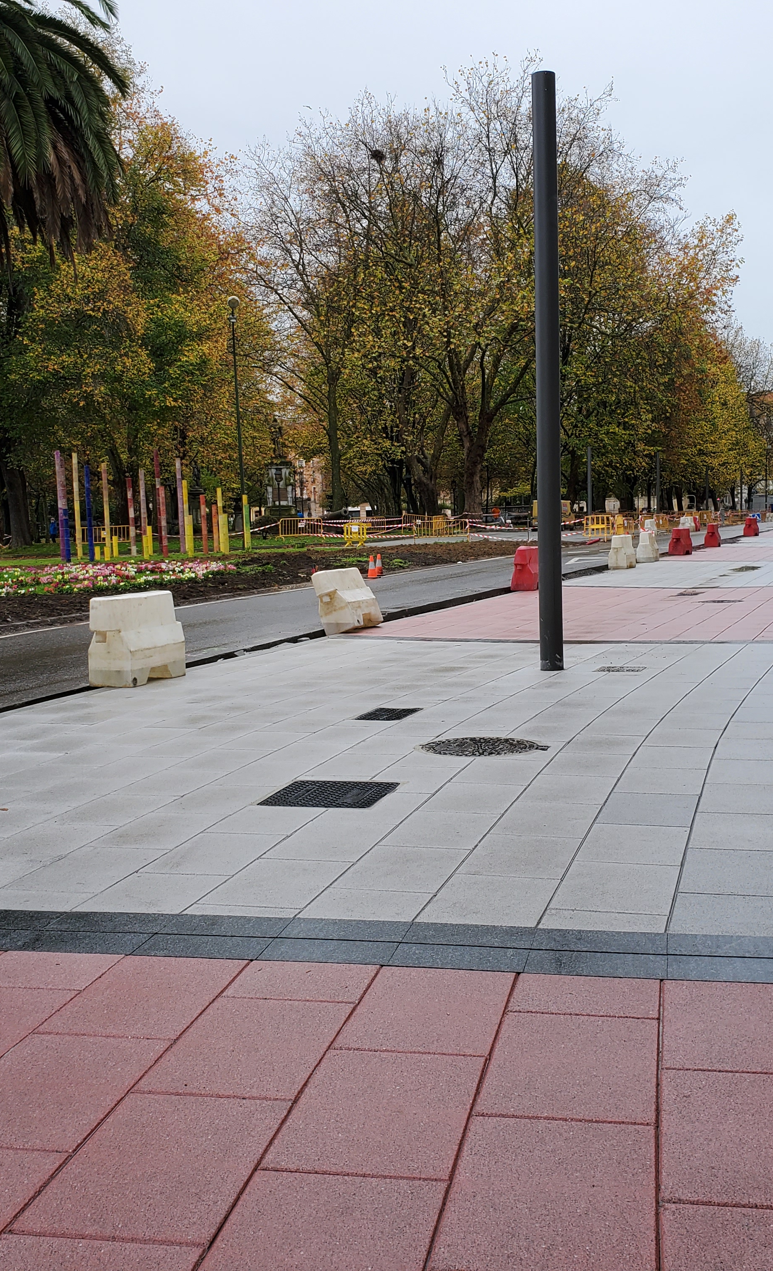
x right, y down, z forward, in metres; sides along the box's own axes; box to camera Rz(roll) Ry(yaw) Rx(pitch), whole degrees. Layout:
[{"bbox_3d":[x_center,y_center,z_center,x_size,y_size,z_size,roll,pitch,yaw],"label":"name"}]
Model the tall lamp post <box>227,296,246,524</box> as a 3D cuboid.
[{"bbox_3d":[-5.735,-8.233,49.554,0.480,9.700,0.480,-2,5,0],"label":"tall lamp post"}]

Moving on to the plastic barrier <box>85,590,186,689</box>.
[{"bbox_3d":[-2.158,0.025,10.900,0.430,0.750,0.920,1,6,25],"label":"plastic barrier"}]

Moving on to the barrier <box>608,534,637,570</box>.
[{"bbox_3d":[5.397,-1.928,29.224,0.470,0.780,0.930,0,6,24],"label":"barrier"}]

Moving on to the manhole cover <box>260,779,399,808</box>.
[{"bbox_3d":[-0.269,0.796,6.239,0.568,0.040,0.556,0,6,15],"label":"manhole cover"}]

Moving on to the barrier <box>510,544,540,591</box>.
[{"bbox_3d":[2.587,-1.208,22.584,0.470,0.780,0.930,0,6,24],"label":"barrier"}]

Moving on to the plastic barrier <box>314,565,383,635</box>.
[{"bbox_3d":[-0.498,-0.427,15.380,0.420,0.750,0.920,-17,-2,28],"label":"plastic barrier"}]

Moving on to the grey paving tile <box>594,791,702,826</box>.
[{"bbox_3d":[1.198,0.810,5.764,0.400,0.050,0.600,-1,5,17],"label":"grey paving tile"}]

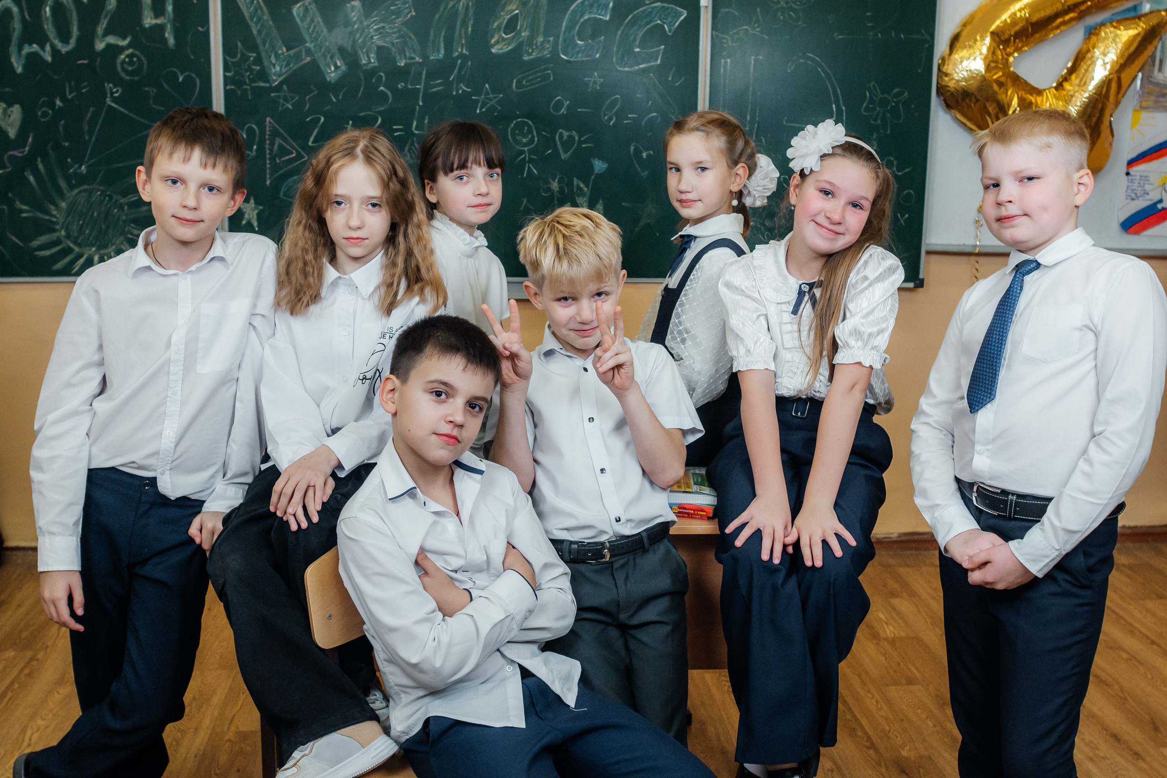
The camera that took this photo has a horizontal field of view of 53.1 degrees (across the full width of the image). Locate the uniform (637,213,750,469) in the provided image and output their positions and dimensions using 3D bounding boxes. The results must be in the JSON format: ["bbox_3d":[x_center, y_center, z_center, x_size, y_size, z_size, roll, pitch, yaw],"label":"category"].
[{"bbox_3d":[0.227,-0.049,2.327,0.260,0.600,0.300,-6,10,-38],"label":"uniform"}]

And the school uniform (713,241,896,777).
[{"bbox_3d":[0.376,0.180,2.047,0.340,0.880,0.500,2,9,13],"label":"school uniform"}]

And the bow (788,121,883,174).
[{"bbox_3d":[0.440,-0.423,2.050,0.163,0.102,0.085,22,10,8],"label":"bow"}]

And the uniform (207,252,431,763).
[{"bbox_3d":[-0.404,0.165,1.965,0.355,0.800,0.520,1,8,2],"label":"uniform"}]

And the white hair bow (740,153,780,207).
[{"bbox_3d":[0.350,-0.417,2.340,0.075,0.110,0.095,-6,11,-39],"label":"white hair bow"}]

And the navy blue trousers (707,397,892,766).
[{"bbox_3d":[0.367,0.330,2.059,0.330,0.580,0.490,2,9,13],"label":"navy blue trousers"}]

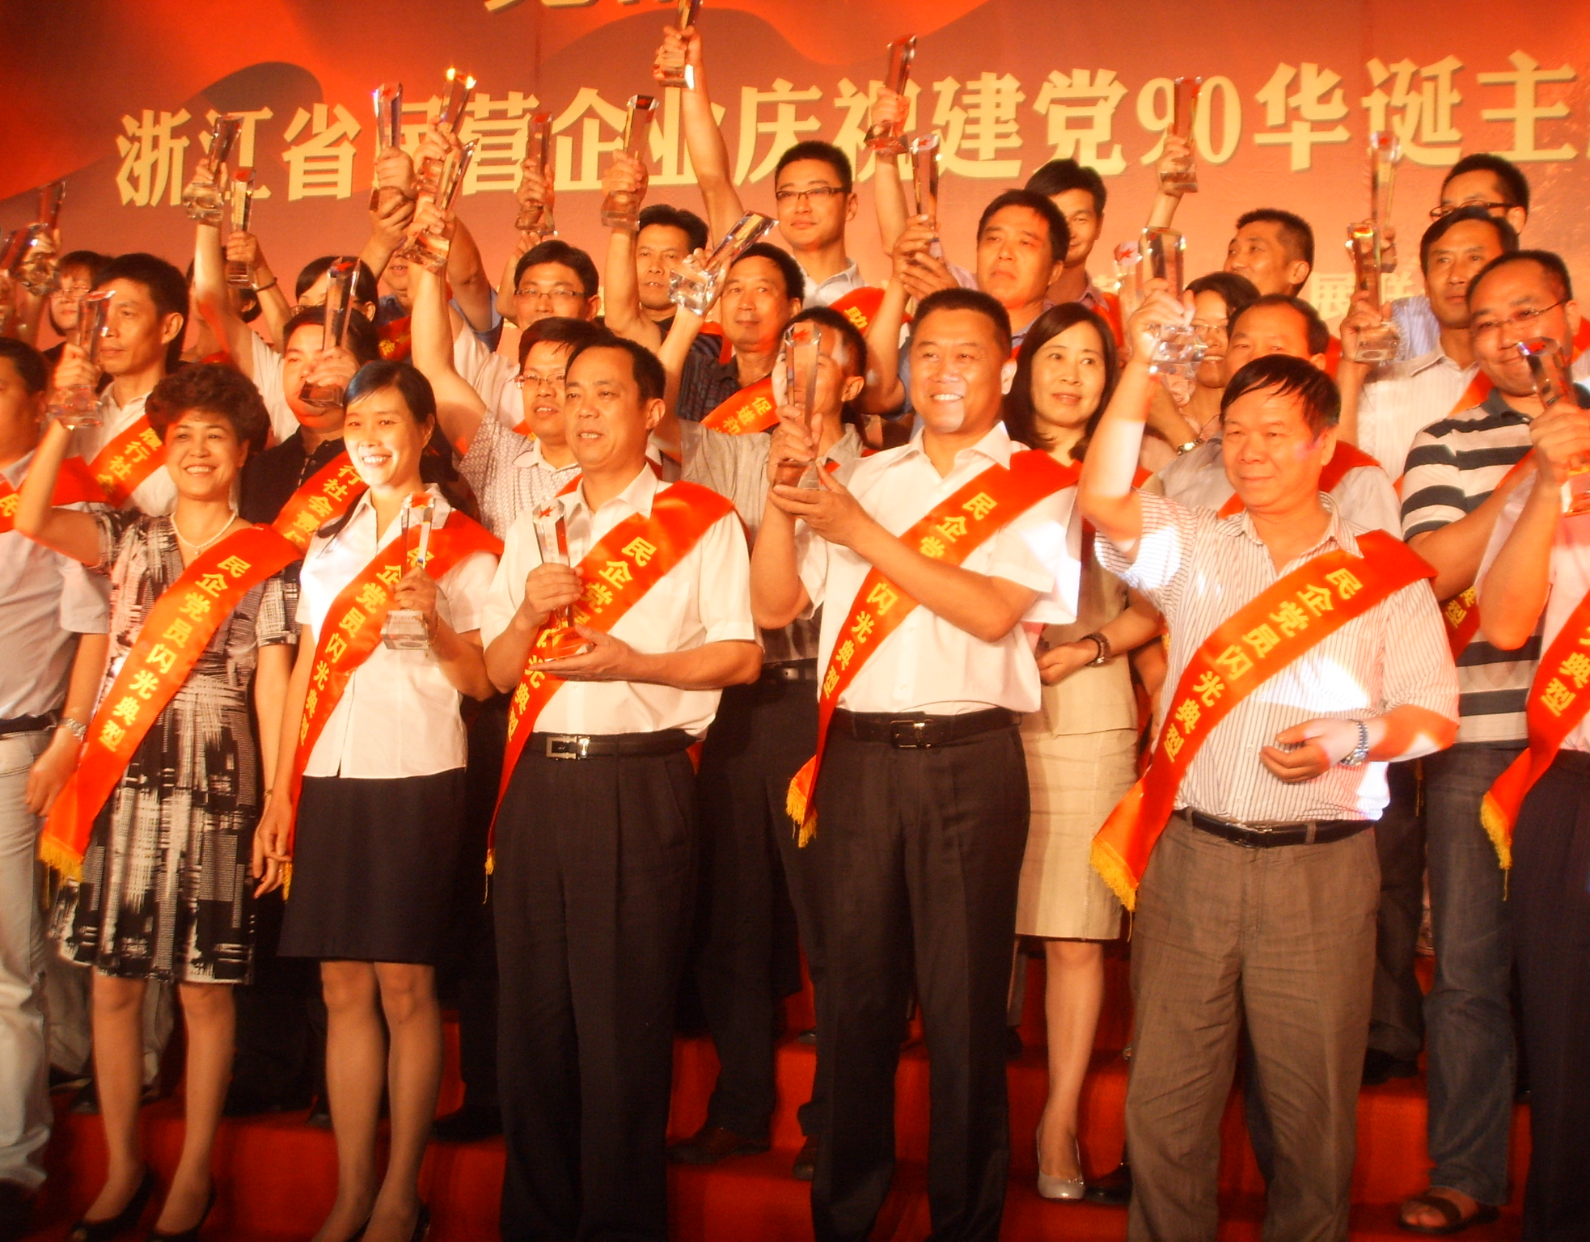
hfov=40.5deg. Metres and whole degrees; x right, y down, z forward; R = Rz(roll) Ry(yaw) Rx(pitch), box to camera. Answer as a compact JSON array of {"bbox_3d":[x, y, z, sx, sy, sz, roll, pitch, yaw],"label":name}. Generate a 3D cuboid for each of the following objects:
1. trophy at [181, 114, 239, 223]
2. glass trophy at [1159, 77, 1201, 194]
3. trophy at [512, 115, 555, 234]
[{"bbox_3d":[-1.337,-1.037,4.950,0.075,0.265,0.072,8,-12,11],"label":"trophy"},{"bbox_3d":[0.869,-1.093,4.850,0.075,0.250,0.065,4,-3,6],"label":"glass trophy"},{"bbox_3d":[-0.575,-0.988,4.750,0.075,0.250,0.065,3,-3,9],"label":"trophy"}]

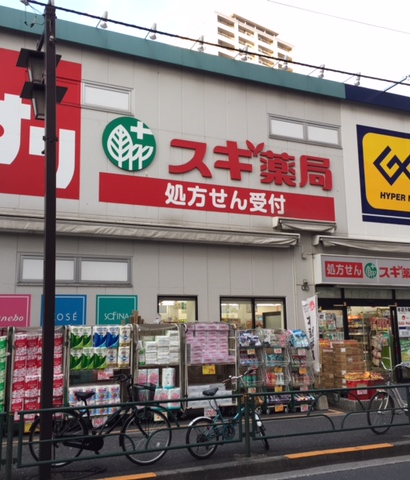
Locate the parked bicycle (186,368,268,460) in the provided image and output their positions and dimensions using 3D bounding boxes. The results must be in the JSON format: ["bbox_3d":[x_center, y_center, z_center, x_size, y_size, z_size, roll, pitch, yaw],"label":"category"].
[{"bbox_3d":[0.308,2.331,7.234,1.330,1.070,0.540,4,-11,-29],"label":"parked bicycle"}]

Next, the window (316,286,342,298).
[{"bbox_3d":[3.184,1.351,13.712,0.770,0.300,0.070,3,-11,-25],"label":"window"}]

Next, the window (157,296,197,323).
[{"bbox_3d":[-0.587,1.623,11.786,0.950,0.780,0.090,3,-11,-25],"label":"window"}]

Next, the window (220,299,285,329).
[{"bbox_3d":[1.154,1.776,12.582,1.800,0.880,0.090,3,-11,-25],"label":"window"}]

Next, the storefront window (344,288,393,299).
[{"bbox_3d":[4.362,1.442,14.254,1.650,0.280,0.070,3,-11,-25],"label":"storefront window"}]

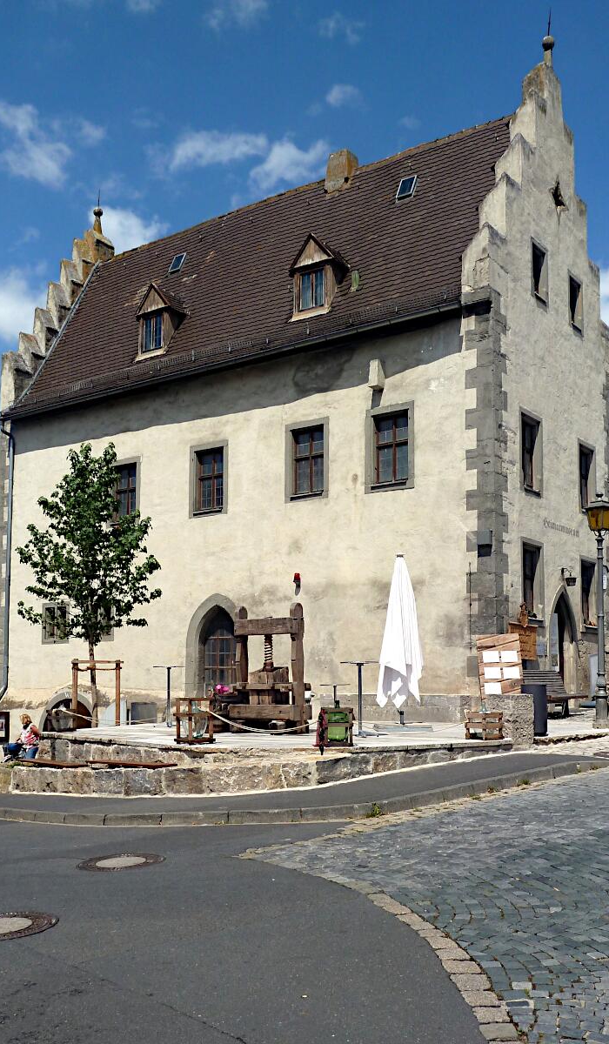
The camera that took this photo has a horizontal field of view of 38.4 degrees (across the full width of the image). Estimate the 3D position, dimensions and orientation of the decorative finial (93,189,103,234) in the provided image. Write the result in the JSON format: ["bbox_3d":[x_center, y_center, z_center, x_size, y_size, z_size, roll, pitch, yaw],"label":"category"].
[{"bbox_3d":[-6.331,-9.517,26.800,0.290,1.450,0.290,-1,-10,0],"label":"decorative finial"}]

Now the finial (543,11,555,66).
[{"bbox_3d":[5.740,-11.338,20.500,0.280,1.420,0.280,-1,-10,0],"label":"finial"}]

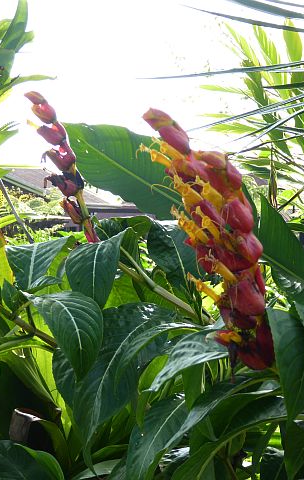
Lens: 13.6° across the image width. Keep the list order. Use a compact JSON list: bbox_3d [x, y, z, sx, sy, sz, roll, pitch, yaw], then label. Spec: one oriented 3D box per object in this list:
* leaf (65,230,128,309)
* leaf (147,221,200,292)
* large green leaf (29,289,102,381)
[{"bbox_3d":[-0.087,0.048,2.000,0.099,0.124,0.070,1,3,10],"label":"leaf"},{"bbox_3d":[0.036,0.028,2.050,0.089,0.118,0.080,1,3,10],"label":"leaf"},{"bbox_3d":[-0.123,0.139,1.850,0.105,0.129,0.080,0,3,0],"label":"large green leaf"}]

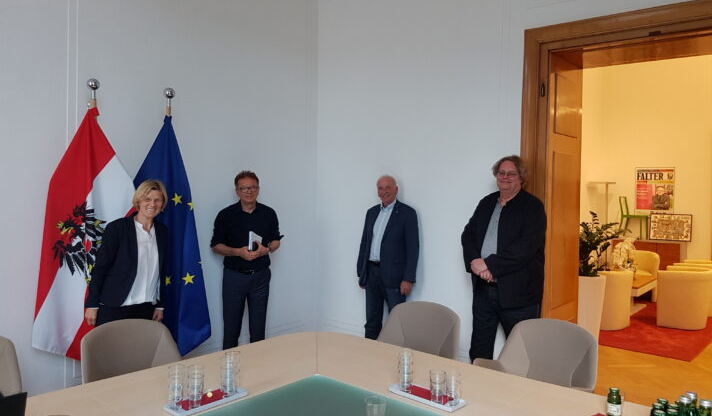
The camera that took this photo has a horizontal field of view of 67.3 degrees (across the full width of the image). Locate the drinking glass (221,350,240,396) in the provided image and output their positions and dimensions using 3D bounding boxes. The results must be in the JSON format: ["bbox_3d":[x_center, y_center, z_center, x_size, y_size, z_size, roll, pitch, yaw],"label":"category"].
[{"bbox_3d":[-0.558,0.739,2.394,0.070,0.180,0.070,1,2,0],"label":"drinking glass"}]

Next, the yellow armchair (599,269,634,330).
[{"bbox_3d":[3.137,1.146,6.748,0.580,0.730,0.580,3,2,40],"label":"yellow armchair"}]

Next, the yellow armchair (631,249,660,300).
[{"bbox_3d":[4.559,1.091,8.600,0.660,0.750,0.640,2,2,39],"label":"yellow armchair"}]

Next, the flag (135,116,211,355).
[{"bbox_3d":[-1.209,0.182,3.430,0.200,1.520,0.560,2,2,39],"label":"flag"}]

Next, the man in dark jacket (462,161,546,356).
[{"bbox_3d":[0.976,0.582,3.550,0.570,1.850,0.400,3,2,41],"label":"man in dark jacket"}]

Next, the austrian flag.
[{"bbox_3d":[-1.597,0.144,3.170,0.200,1.460,0.570,2,2,39],"label":"austrian flag"}]

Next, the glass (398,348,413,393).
[{"bbox_3d":[0.210,0.686,2.260,0.062,0.184,0.062,1,1,0],"label":"glass"}]

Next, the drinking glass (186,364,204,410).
[{"bbox_3d":[-0.668,0.748,2.238,0.067,0.167,0.067,1,2,0],"label":"drinking glass"}]

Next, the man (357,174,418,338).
[{"bbox_3d":[0.254,0.610,4.250,0.510,1.740,0.320,2,2,35],"label":"man"}]

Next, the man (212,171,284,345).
[{"bbox_3d":[-0.840,0.618,4.070,0.530,1.780,0.350,0,2,-25],"label":"man"}]

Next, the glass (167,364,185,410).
[{"bbox_3d":[-0.744,0.745,2.224,0.067,0.170,0.067,3,2,40],"label":"glass"}]

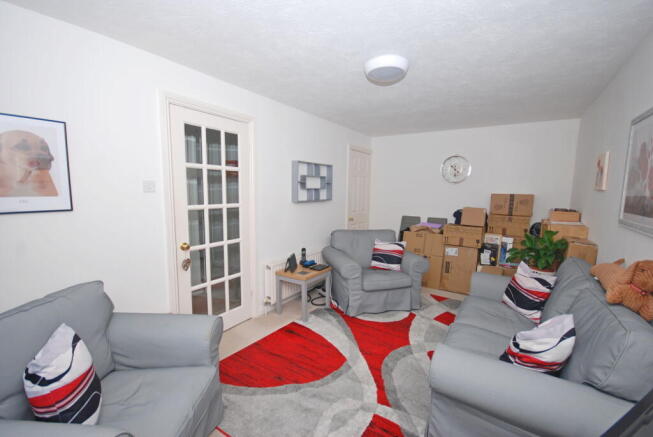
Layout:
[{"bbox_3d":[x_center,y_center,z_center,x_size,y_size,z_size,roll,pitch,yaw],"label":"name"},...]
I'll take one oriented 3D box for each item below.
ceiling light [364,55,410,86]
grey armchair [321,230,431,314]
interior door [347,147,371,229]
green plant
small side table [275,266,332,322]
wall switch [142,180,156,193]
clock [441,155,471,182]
[{"bbox_3d":[0.448,-1.094,2.023,0.315,0.085,0.315,1,7,0],"label":"ceiling light"},{"bbox_3d":[0.590,0.640,3.523,1.020,0.840,0.900,0,7,-12],"label":"grey armchair"},{"bbox_3d":[0.546,-0.118,4.734,0.060,2.060,0.800,6,8,35],"label":"interior door"},{"bbox_3d":[2.126,0.416,2.793,0.490,0.500,0.470,6,8,35],"label":"green plant"},{"bbox_3d":[-0.238,0.836,3.210,0.420,0.475,0.560,6,8,35],"label":"small side table"},{"bbox_3d":[-1.318,-0.228,2.032,0.012,0.088,0.088,6,8,35],"label":"wall switch"},{"bbox_3d":[1.965,-0.754,4.142,0.420,0.420,0.050,6,8,35],"label":"clock"}]

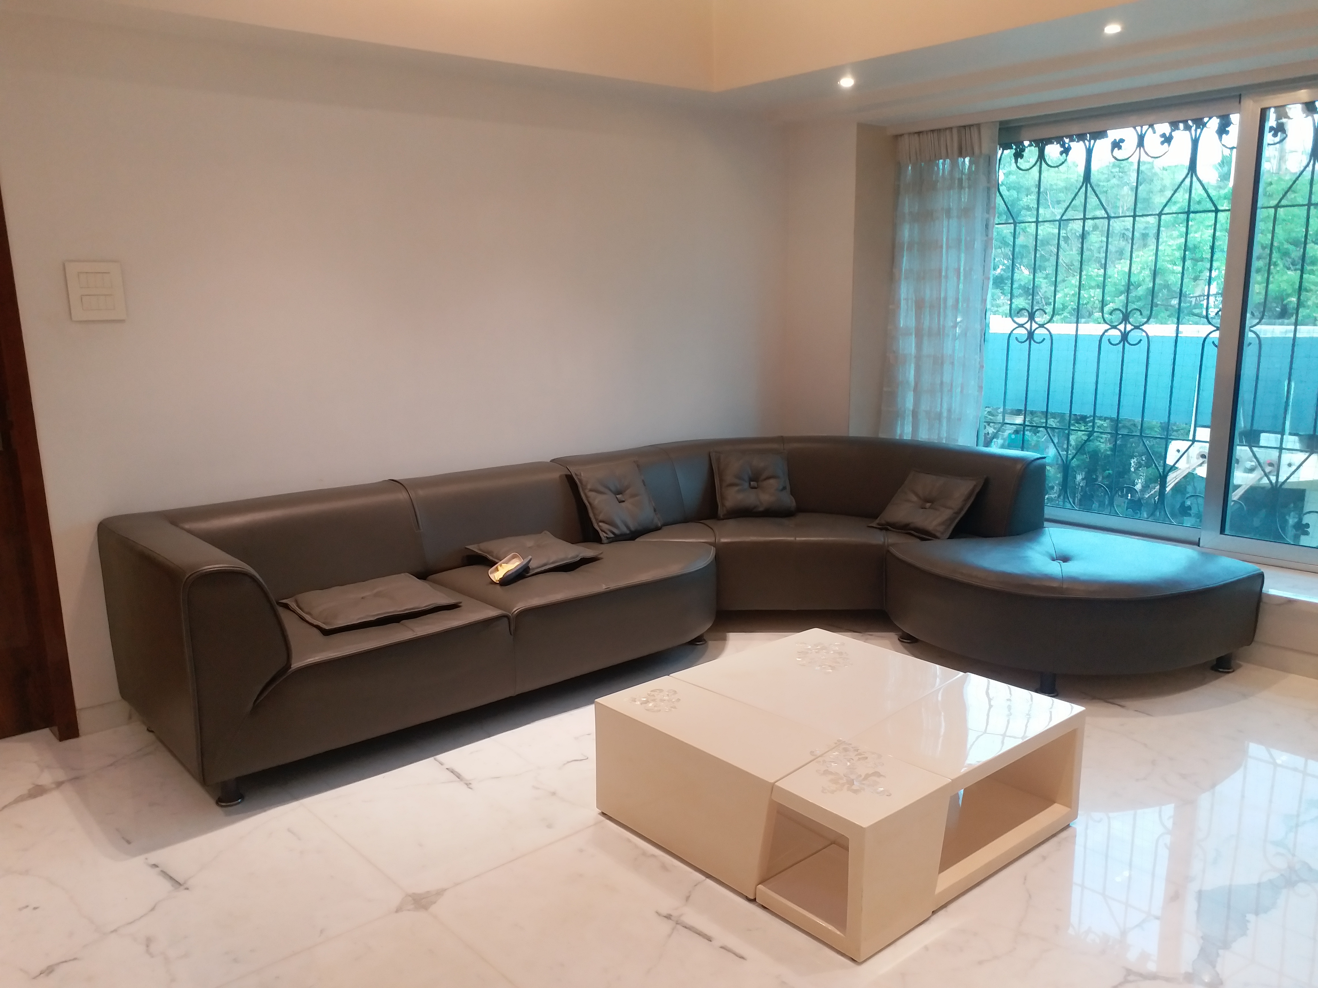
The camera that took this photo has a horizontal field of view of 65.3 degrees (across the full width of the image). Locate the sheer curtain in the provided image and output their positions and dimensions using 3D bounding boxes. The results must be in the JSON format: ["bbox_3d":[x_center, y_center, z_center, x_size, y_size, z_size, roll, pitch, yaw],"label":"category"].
[{"bbox_3d":[1.414,-0.881,5.326,0.116,1.929,0.595,-10,14,-41],"label":"sheer curtain"}]

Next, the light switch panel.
[{"bbox_3d":[-1.854,-0.667,3.392,0.165,0.190,0.015,-10,14,-41],"label":"light switch panel"}]

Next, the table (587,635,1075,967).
[{"bbox_3d":[0.495,0.757,2.901,0.958,0.341,0.958,-10,14,-40],"label":"table"}]

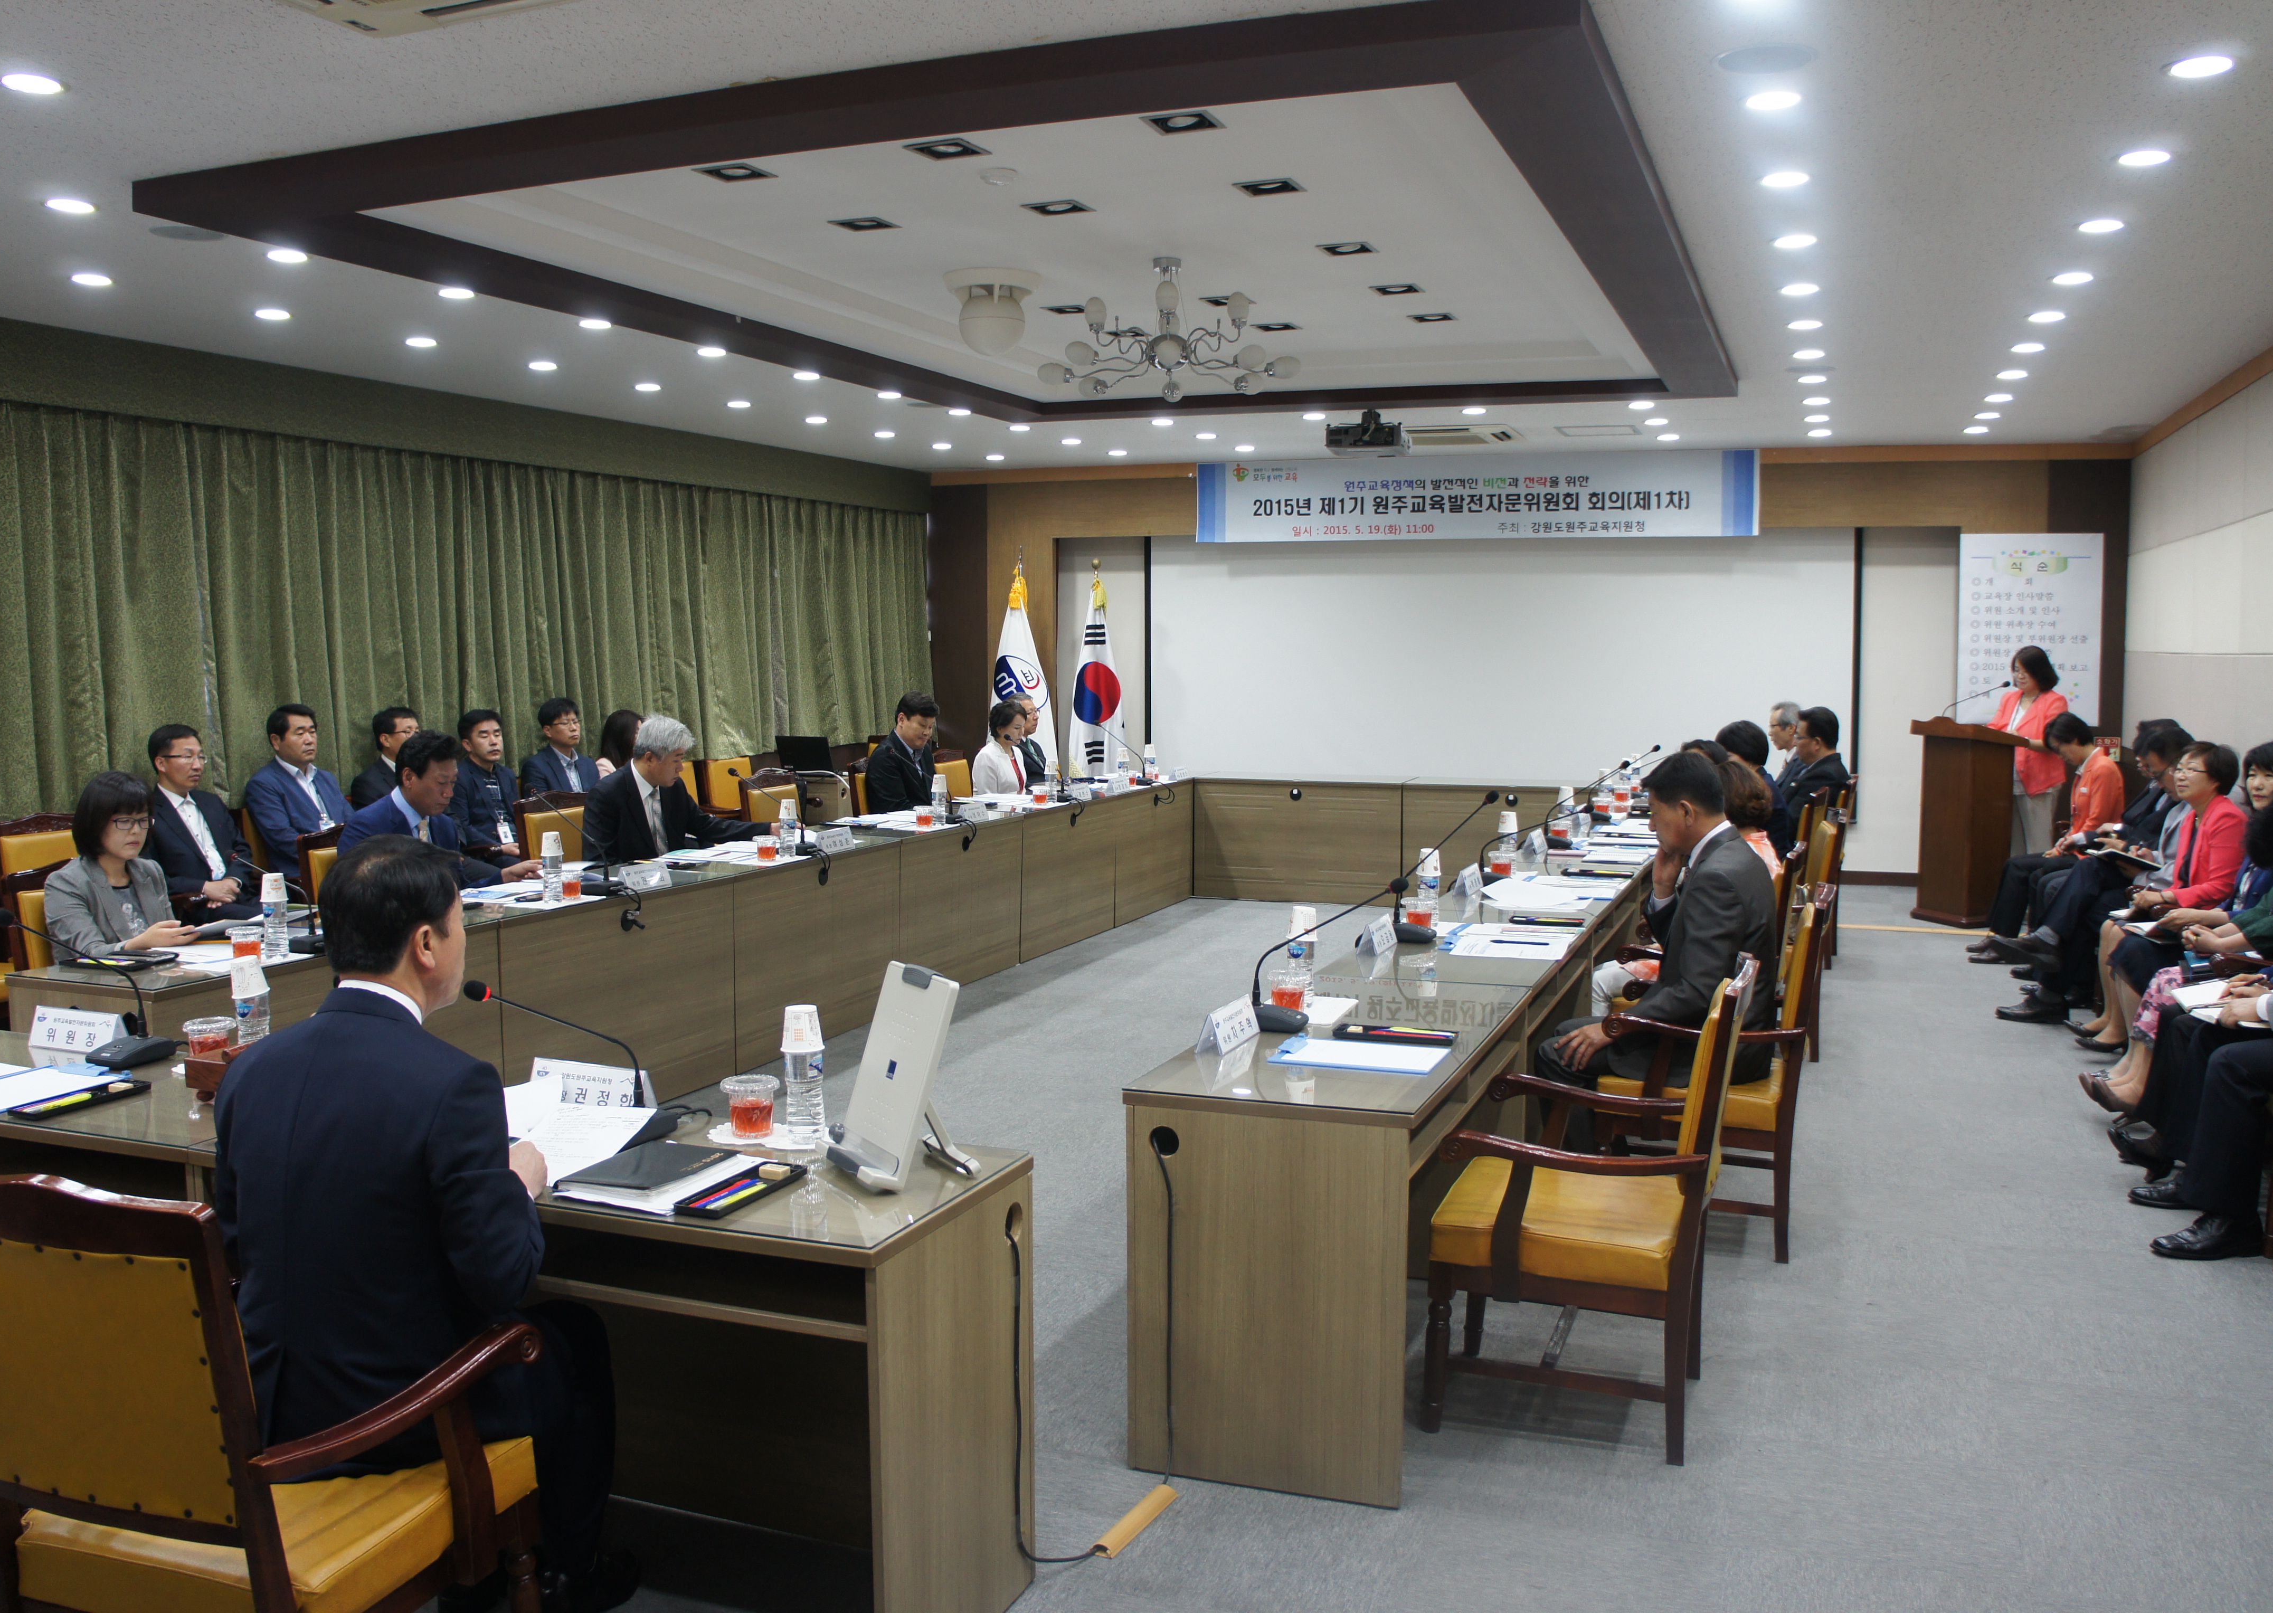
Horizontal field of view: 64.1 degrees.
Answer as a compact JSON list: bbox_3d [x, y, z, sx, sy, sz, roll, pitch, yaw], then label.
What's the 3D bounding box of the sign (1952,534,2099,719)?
[{"bbox_3d":[5.652,-1.122,11.511,0.830,1.210,0.020,2,6,21],"label":"sign"}]

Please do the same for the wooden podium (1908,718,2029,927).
[{"bbox_3d":[4.768,0.067,10.435,0.420,1.170,0.530,-1,5,-16],"label":"wooden podium"}]

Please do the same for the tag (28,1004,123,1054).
[{"bbox_3d":[-2.205,0.466,3.802,0.240,0.080,0.062,2,5,21],"label":"tag"}]

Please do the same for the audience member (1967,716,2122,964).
[{"bbox_3d":[4.656,0.154,9.241,0.760,1.250,0.500,2,6,21],"label":"audience member"}]

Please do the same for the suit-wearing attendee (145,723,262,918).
[{"bbox_3d":[-3.467,0.328,6.962,0.820,1.280,0.530,3,6,23],"label":"suit-wearing attendee"}]

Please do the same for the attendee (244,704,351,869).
[{"bbox_3d":[-3.248,0.250,7.516,0.820,1.330,0.550,3,6,26],"label":"attendee"}]

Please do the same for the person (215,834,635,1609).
[{"bbox_3d":[-1.093,0.716,2.785,0.530,1.330,0.770,3,6,29],"label":"person"}]

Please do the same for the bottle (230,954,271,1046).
[{"bbox_3d":[-1.747,0.410,3.593,0.070,0.228,0.070,2,5,21],"label":"bottle"}]

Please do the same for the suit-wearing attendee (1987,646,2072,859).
[{"bbox_3d":[5.183,-0.146,10.645,0.420,1.580,0.480,-2,6,-23],"label":"suit-wearing attendee"}]

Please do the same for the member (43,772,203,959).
[{"bbox_3d":[-2.772,0.526,5.154,0.760,1.240,0.500,3,6,23],"label":"member"}]

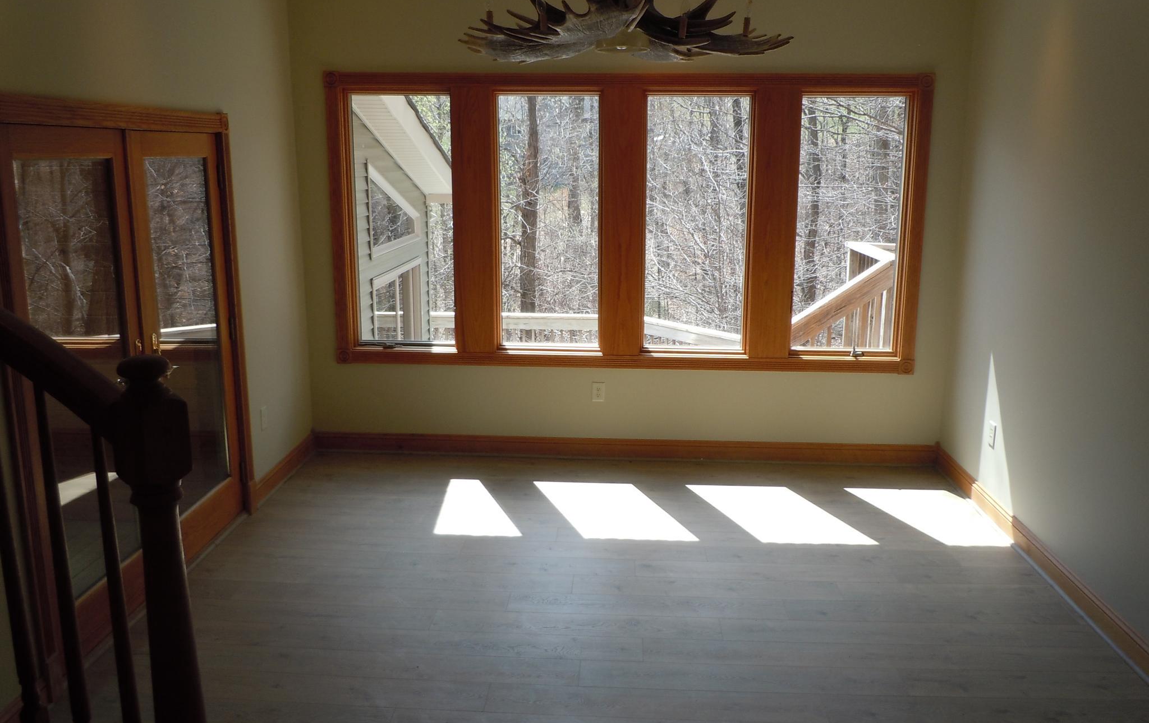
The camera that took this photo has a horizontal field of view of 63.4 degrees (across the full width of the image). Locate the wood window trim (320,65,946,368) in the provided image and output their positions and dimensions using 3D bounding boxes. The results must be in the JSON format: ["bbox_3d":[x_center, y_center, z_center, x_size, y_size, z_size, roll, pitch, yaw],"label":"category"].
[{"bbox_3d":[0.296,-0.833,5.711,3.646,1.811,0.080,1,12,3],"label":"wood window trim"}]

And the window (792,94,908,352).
[{"bbox_3d":[1.674,-0.823,5.683,0.627,1.533,0.060,1,12,3],"label":"window"}]

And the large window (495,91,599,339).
[{"bbox_3d":[-0.160,-0.861,5.777,0.629,1.539,0.060,1,12,3],"label":"large window"}]

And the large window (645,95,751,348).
[{"bbox_3d":[0.750,-0.840,5.731,0.636,1.544,0.060,1,12,3],"label":"large window"}]

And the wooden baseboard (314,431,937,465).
[{"bbox_3d":[0.291,0.567,5.992,4.010,0.136,0.022,1,12,3],"label":"wooden baseboard"}]

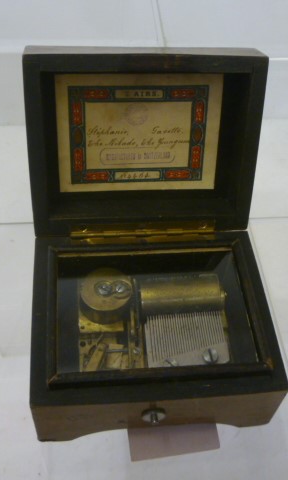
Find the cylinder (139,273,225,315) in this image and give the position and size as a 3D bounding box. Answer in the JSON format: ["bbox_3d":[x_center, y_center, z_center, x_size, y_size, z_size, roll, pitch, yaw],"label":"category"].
[{"bbox_3d":[0.020,0.031,0.294,0.043,0.021,0.021,-2,52,-7],"label":"cylinder"}]

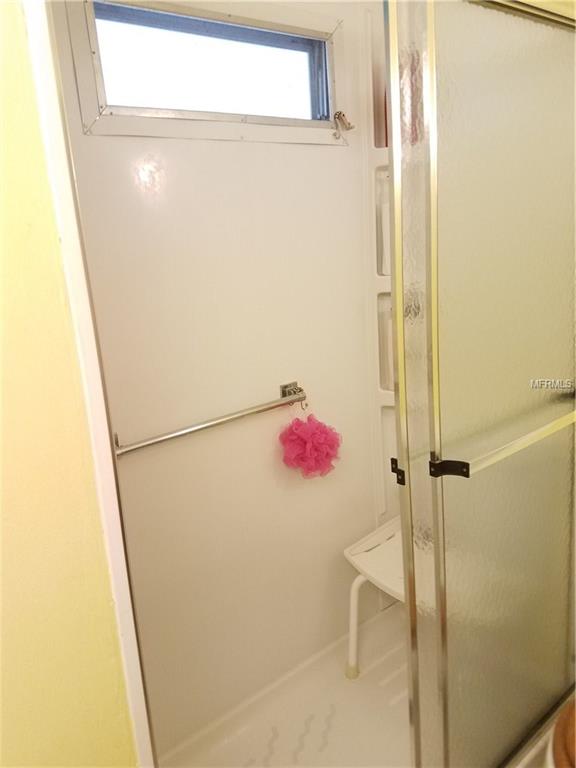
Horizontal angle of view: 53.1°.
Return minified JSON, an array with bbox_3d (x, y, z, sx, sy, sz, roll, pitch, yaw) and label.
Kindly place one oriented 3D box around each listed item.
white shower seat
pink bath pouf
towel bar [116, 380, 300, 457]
[{"bbox_3d":[0.448,0.766,1.792,0.340,0.479,0.510,-16,18,-40],"label":"white shower seat"},{"bbox_3d":[0.067,0.194,1.788,0.180,0.185,0.160,-15,17,-36],"label":"pink bath pouf"},{"bbox_3d":[-0.200,0.098,1.613,0.660,0.067,0.082,-15,17,-36],"label":"towel bar"}]

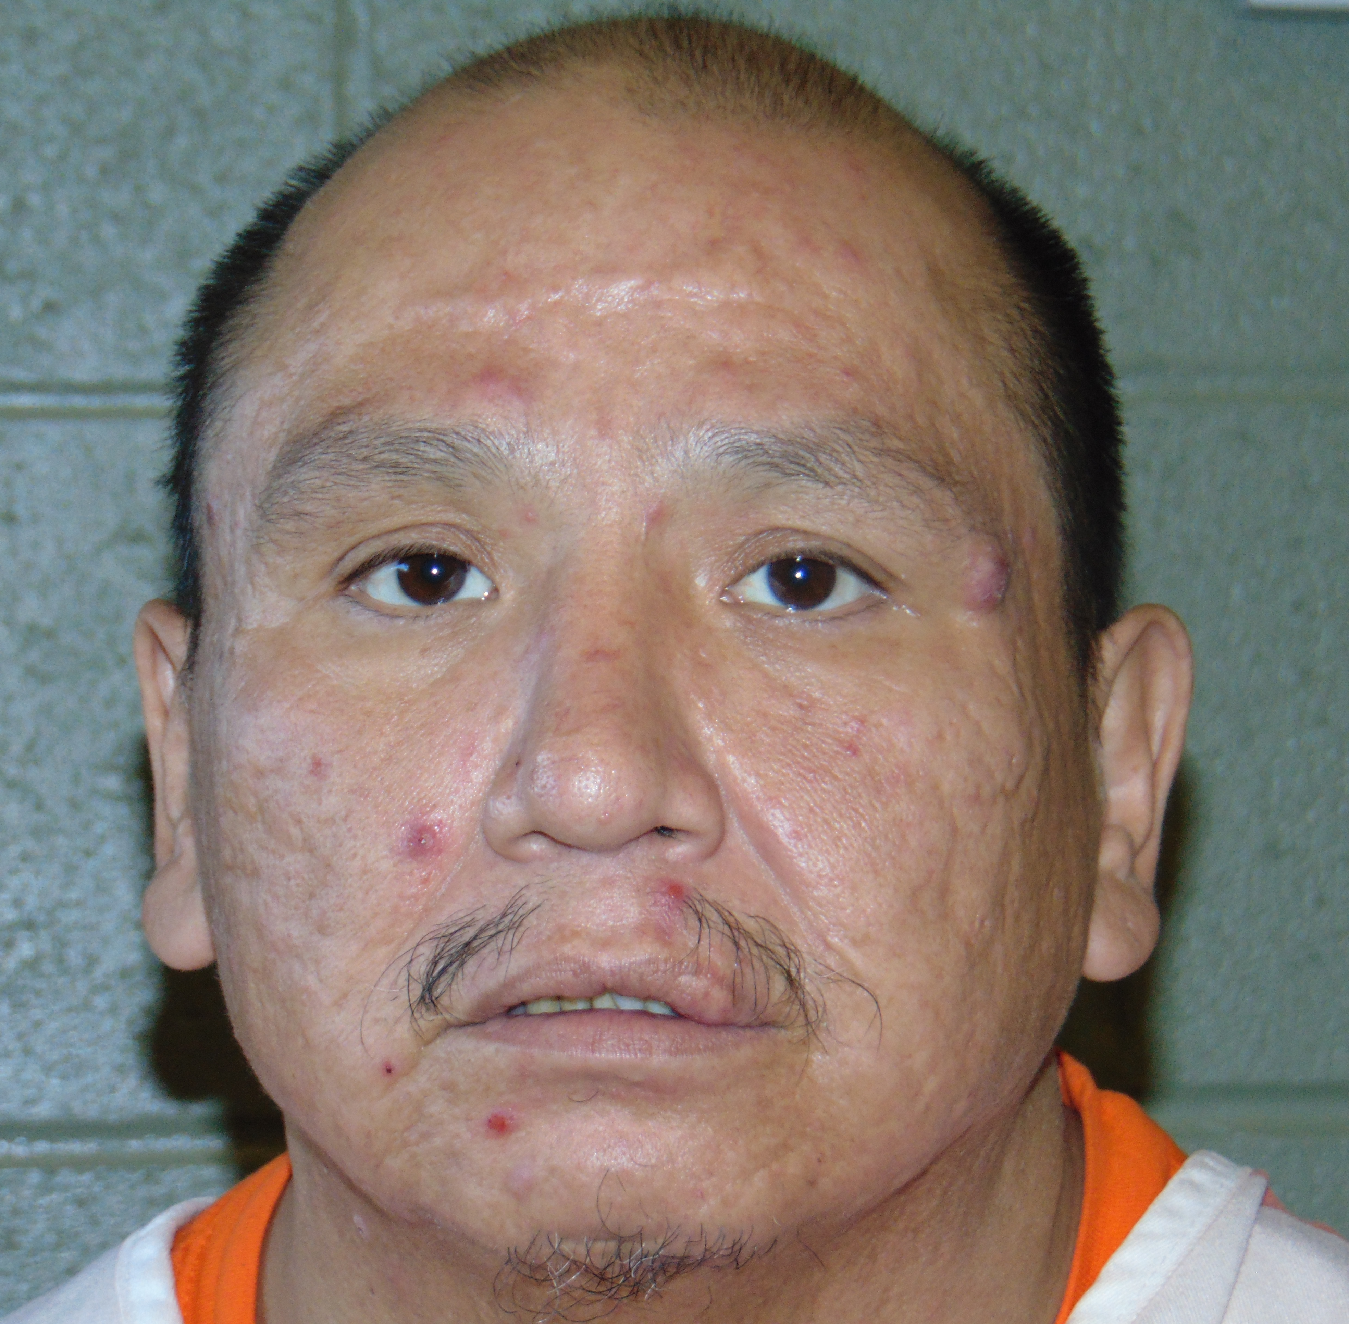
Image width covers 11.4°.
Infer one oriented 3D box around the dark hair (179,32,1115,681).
[{"bbox_3d":[-0.004,-0.042,1.272,0.178,0.162,0.178,1,-7,6],"label":"dark hair"}]

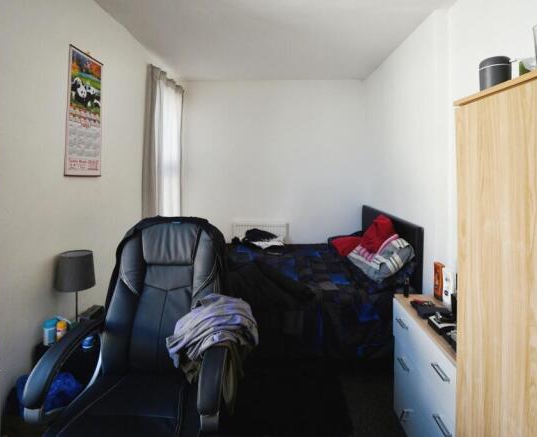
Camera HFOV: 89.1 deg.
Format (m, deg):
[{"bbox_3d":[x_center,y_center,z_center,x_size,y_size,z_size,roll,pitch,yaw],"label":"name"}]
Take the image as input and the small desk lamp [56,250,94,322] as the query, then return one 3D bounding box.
[{"bbox_3d":[-0.950,0.366,1.350,0.175,0.390,0.175,0,6,2],"label":"small desk lamp"}]

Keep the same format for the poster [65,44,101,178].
[{"bbox_3d":[-1.073,-0.603,1.610,0.020,0.710,0.295,0,6,2],"label":"poster"}]

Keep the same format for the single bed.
[{"bbox_3d":[0.137,0.500,2.650,2.000,1.100,1.400,0,6,2],"label":"single bed"}]

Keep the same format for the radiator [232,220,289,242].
[{"bbox_3d":[-0.095,0.290,3.260,0.690,0.560,0.100,0,6,2],"label":"radiator"}]

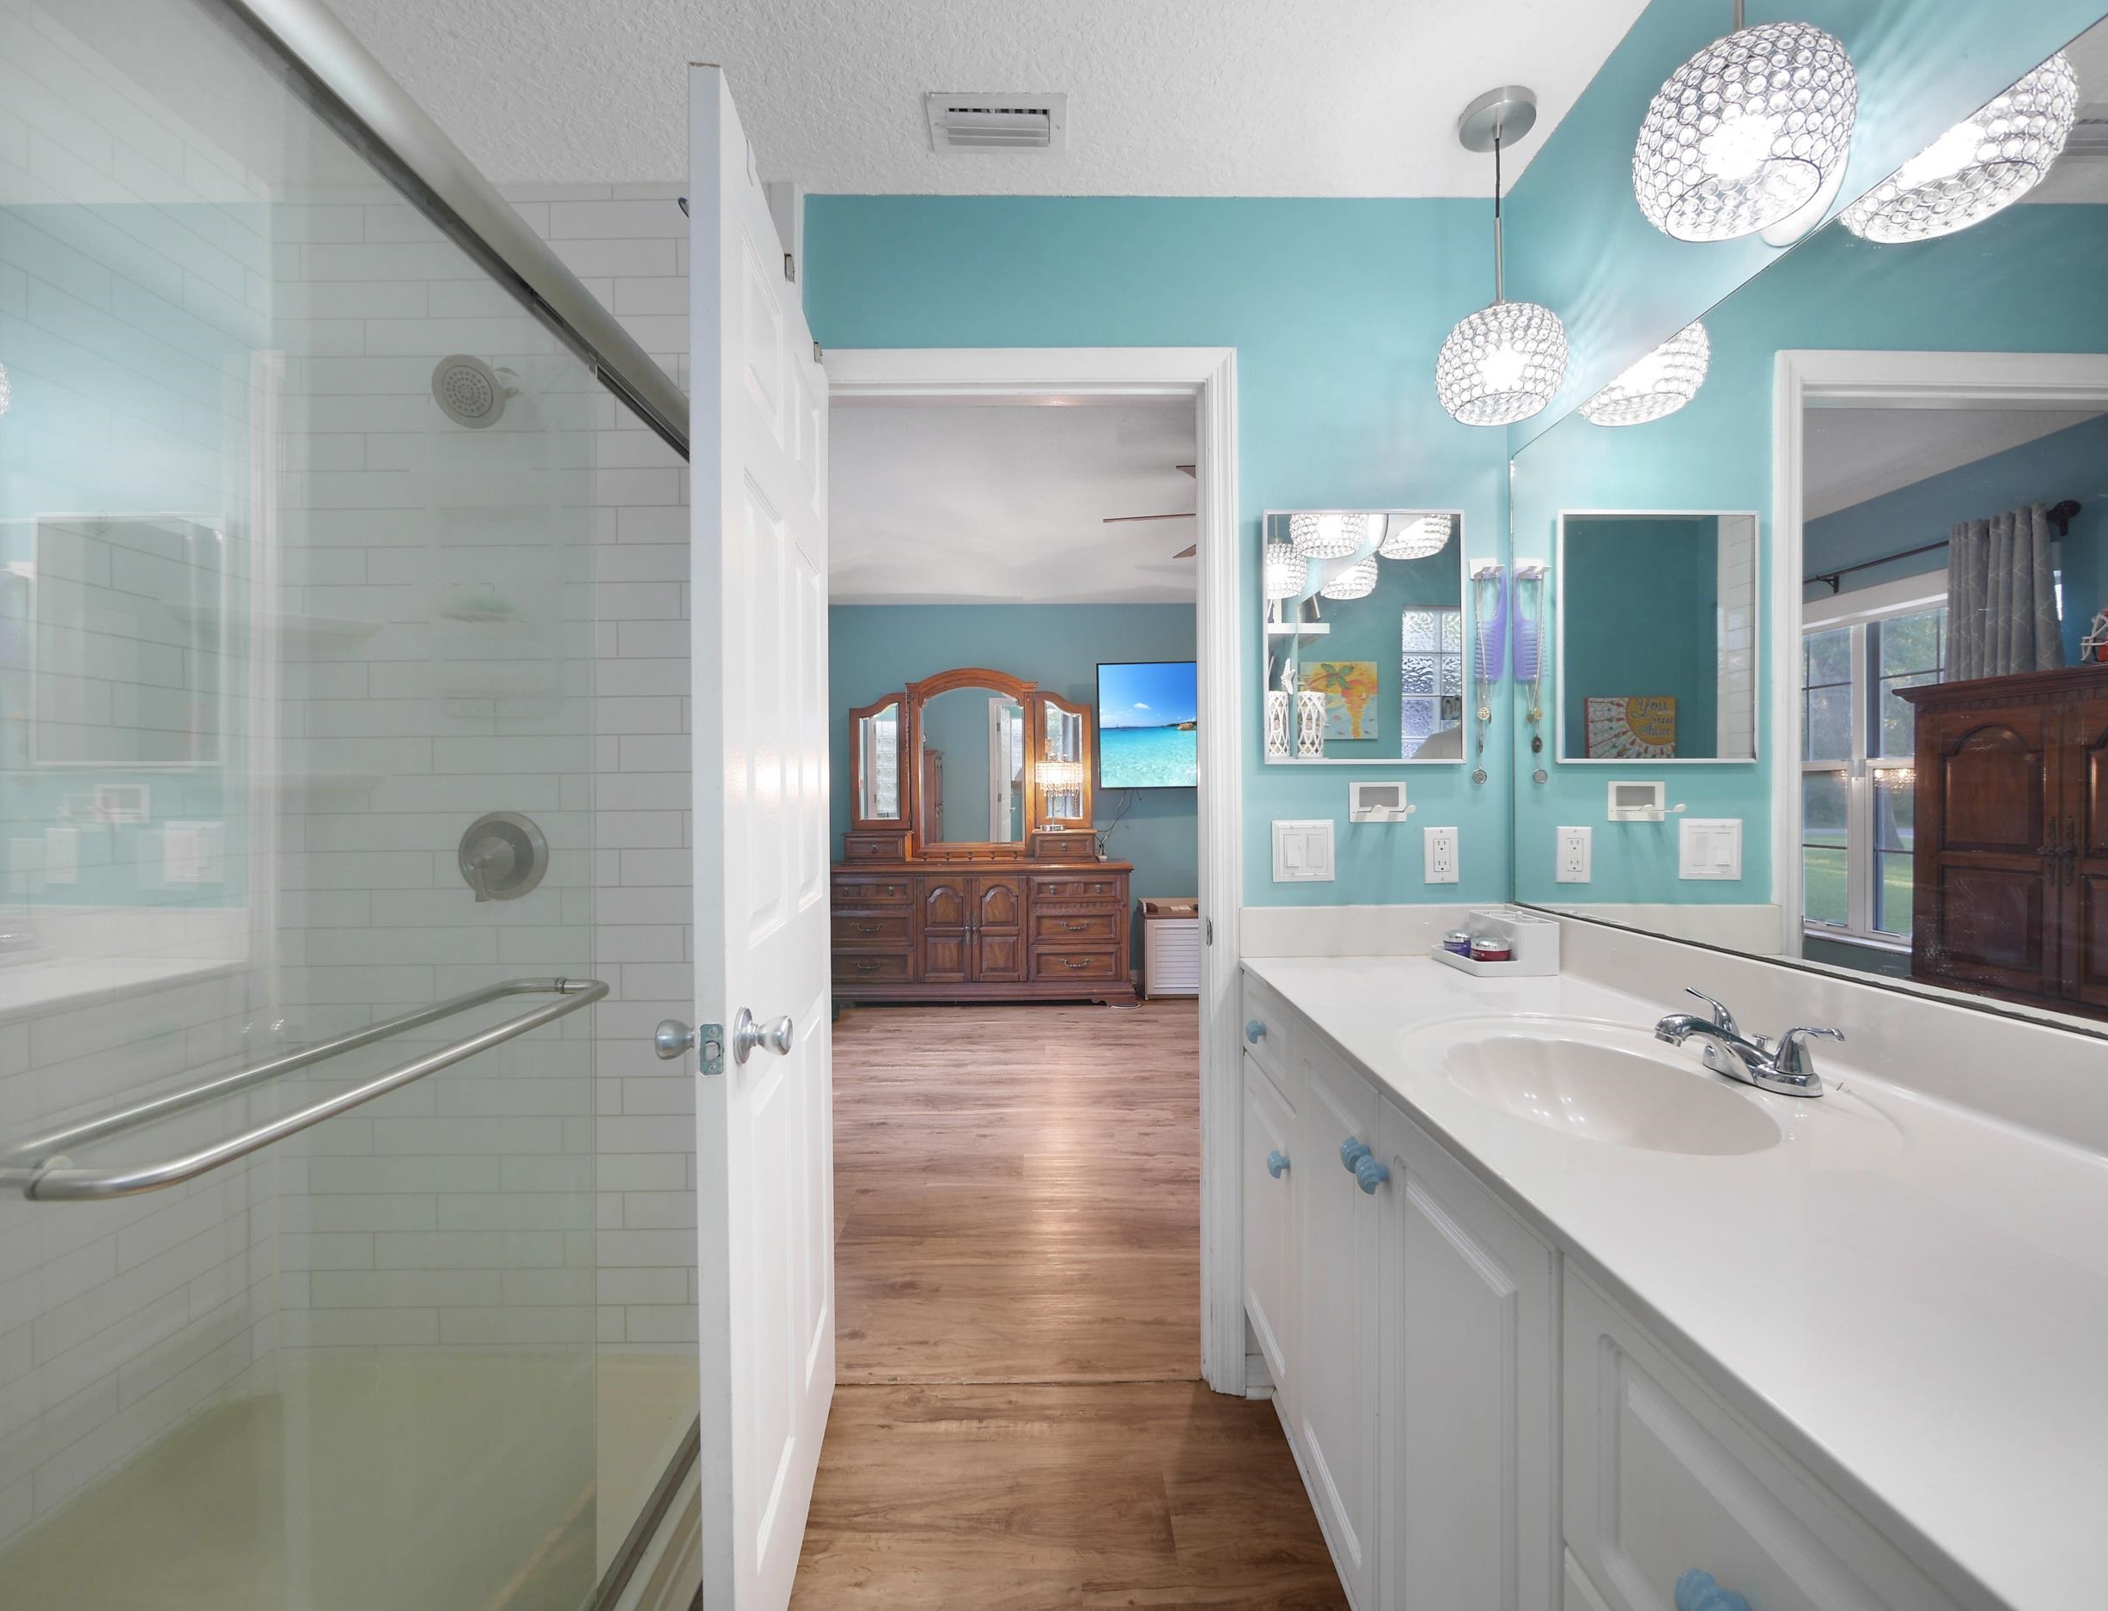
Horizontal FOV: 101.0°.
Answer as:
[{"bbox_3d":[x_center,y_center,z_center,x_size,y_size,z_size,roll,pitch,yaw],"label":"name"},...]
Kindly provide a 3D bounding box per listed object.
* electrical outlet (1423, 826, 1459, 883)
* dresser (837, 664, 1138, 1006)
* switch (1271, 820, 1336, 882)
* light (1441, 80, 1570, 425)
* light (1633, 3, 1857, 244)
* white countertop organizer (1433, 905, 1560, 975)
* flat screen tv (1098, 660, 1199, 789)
[{"bbox_3d":[0.793,0.103,1.772,0.070,0.115,0.010,0,0,0],"label":"electrical outlet"},{"bbox_3d":[-0.464,0.168,5.260,1.900,2.040,0.450,0,0,0],"label":"dresser"},{"bbox_3d":[0.511,0.093,1.770,0.125,0.125,0.011,0,0,0],"label":"switch"},{"bbox_3d":[0.793,-0.970,1.546,0.205,0.533,0.205,0,0,0],"label":"light"},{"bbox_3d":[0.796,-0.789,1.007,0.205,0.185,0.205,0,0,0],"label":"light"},{"bbox_3d":[0.843,0.265,1.670,0.154,0.095,0.177,0,0,0],"label":"white countertop organizer"},{"bbox_3d":[0.926,-0.488,5.231,1.320,0.760,0.060,0,0,0],"label":"flat screen tv"}]

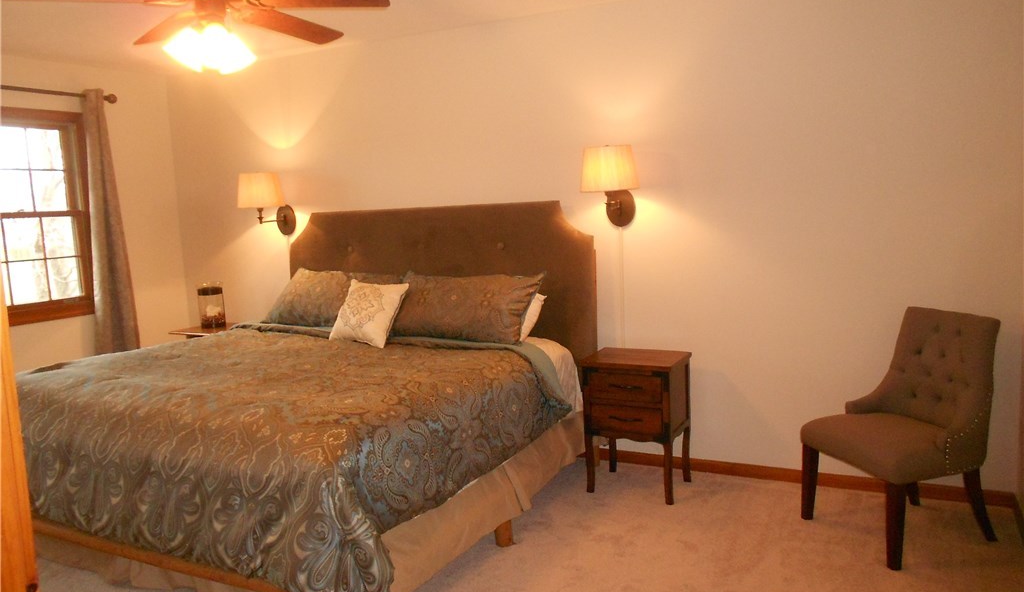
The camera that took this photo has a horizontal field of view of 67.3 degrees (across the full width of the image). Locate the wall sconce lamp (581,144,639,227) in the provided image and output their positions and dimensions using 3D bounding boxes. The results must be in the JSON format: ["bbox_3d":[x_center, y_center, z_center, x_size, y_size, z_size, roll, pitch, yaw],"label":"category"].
[{"bbox_3d":[0.503,-0.552,3.915,0.300,0.413,0.315,2,8,28],"label":"wall sconce lamp"}]

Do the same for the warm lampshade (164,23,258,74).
[{"bbox_3d":[-1.082,-0.918,2.769,0.310,0.190,0.310,2,8,28],"label":"warm lampshade"}]

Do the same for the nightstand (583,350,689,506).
[{"bbox_3d":[0.631,0.625,3.835,0.450,0.654,0.370,2,8,28],"label":"nightstand"}]

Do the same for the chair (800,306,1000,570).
[{"bbox_3d":[1.610,0.542,3.179,0.610,0.904,0.560,-4,7,-17],"label":"chair"}]

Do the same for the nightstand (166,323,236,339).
[{"bbox_3d":[-1.950,0.553,5.248,0.520,0.654,0.455,2,8,28],"label":"nightstand"}]

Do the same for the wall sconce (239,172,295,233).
[{"bbox_3d":[-1.626,-0.600,5.046,0.300,0.411,0.315,2,8,28],"label":"wall sconce"}]

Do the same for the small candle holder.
[{"bbox_3d":[-2.061,0.068,5.294,0.157,0.305,0.157,2,8,28],"label":"small candle holder"}]

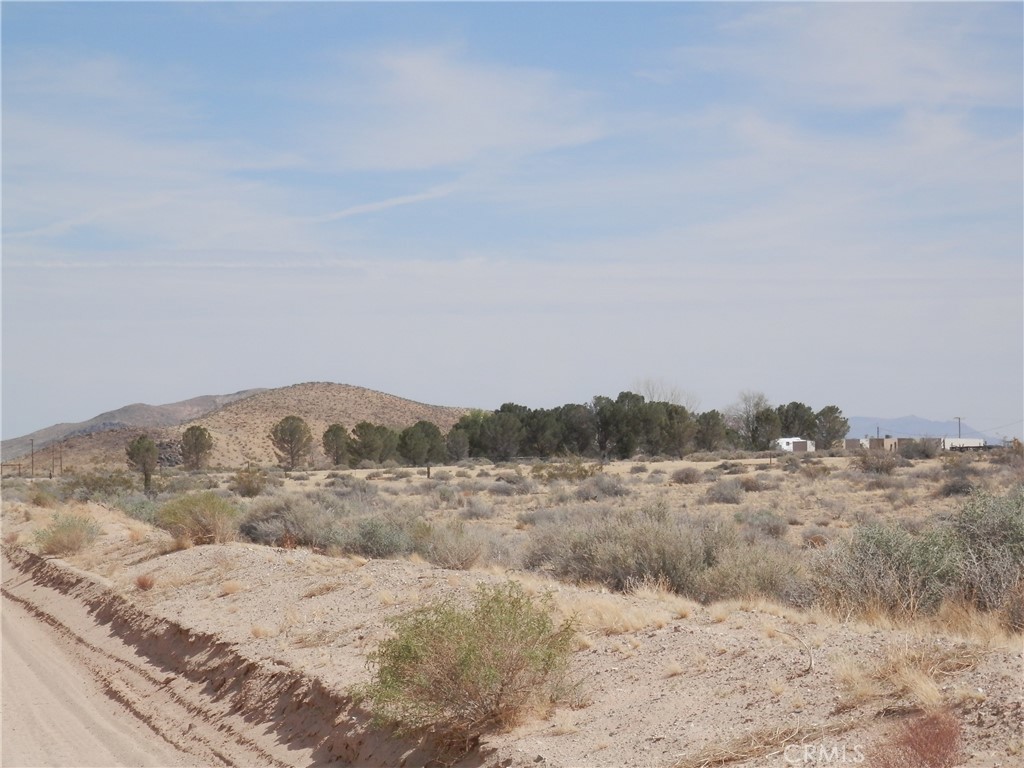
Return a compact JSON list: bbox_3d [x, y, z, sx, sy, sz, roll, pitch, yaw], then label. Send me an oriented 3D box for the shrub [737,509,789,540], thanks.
[{"bbox_3d":[4.394,2.464,55.000,0.910,0.560,0.820,0,-1,0],"label":"shrub"}]

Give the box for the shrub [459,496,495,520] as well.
[{"bbox_3d":[-0.836,3.018,76.000,0.824,0.582,0.758,0,-1,0],"label":"shrub"}]

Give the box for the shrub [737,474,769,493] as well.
[{"bbox_3d":[8.172,3.395,107.000,1.160,0.614,1.067,0,-1,0],"label":"shrub"}]

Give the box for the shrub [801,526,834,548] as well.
[{"bbox_3d":[4.871,2.456,50.000,0.542,0.367,0.499,0,-1,0],"label":"shrub"}]

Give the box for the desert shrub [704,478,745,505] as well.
[{"bbox_3d":[6.031,3.051,89.000,1.135,0.738,1.044,0,-1,0],"label":"desert shrub"}]

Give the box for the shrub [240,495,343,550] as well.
[{"bbox_3d":[-3.727,2.341,53.000,1.720,0.950,1.550,0,-1,0],"label":"shrub"}]

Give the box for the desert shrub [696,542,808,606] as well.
[{"bbox_3d":[2.421,1.906,31.700,1.110,0.650,1.000,0,-1,0],"label":"desert shrub"}]

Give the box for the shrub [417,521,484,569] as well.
[{"bbox_3d":[-0.804,2.125,41.000,0.889,0.628,0.818,0,-1,0],"label":"shrub"}]

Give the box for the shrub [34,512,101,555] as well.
[{"bbox_3d":[-6.733,2.272,47.500,1.000,0.651,0.920,0,-1,0],"label":"shrub"}]

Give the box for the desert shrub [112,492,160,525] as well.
[{"bbox_3d":[-7.753,2.622,65.000,1.057,0.746,0.973,0,-1,0],"label":"desert shrub"}]

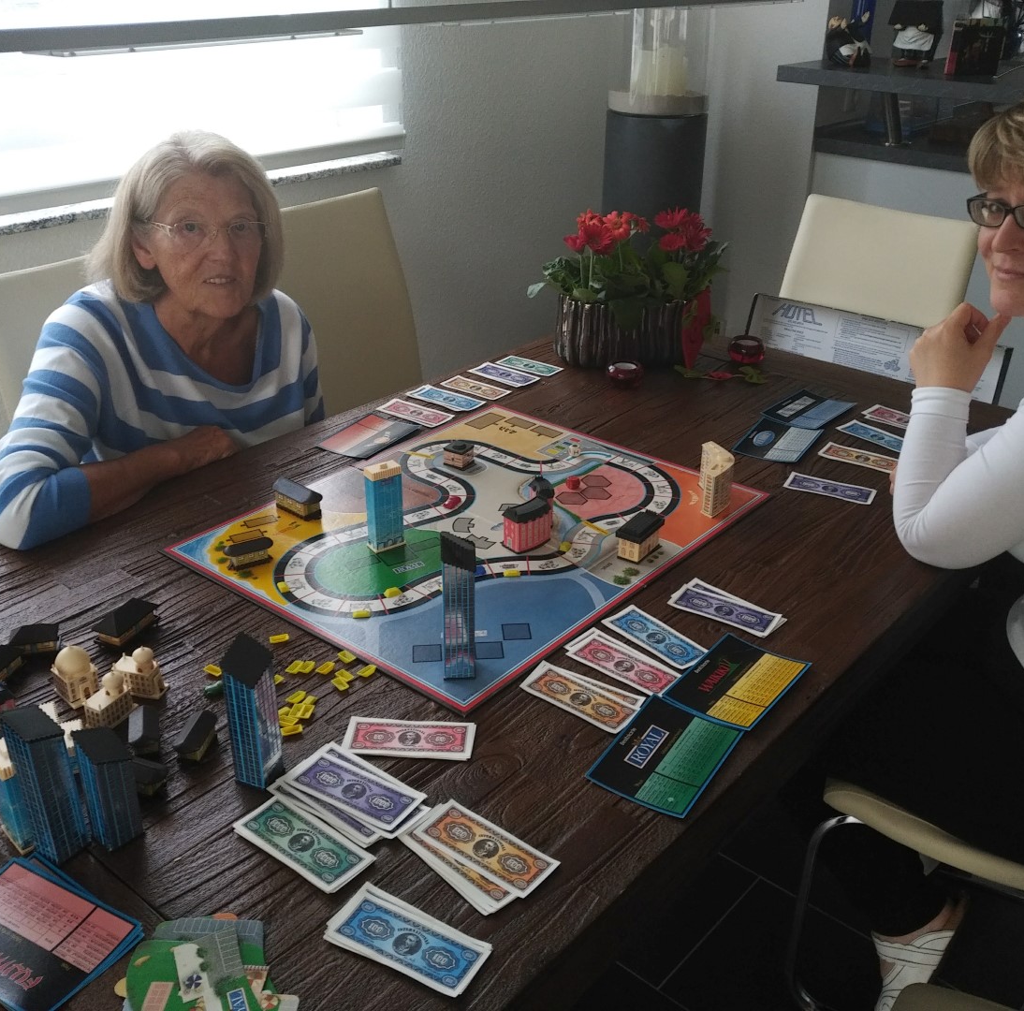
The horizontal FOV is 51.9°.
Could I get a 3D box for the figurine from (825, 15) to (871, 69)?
[{"bbox_3d":[1.015,-1.399,3.170,0.130,0.145,0.110,5,27,8],"label":"figurine"}]

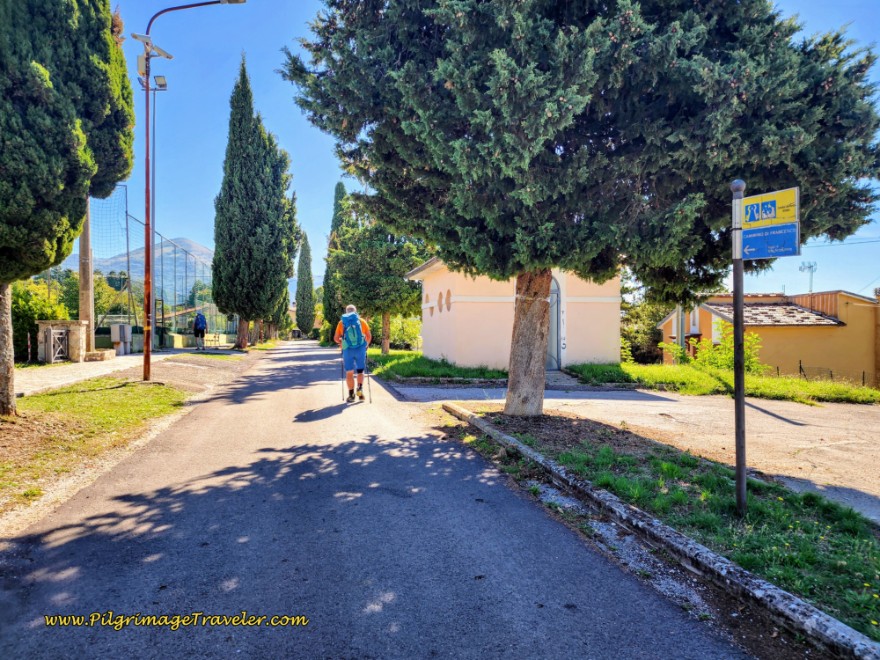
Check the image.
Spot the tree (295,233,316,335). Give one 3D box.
[{"bbox_3d":[-13.112,-4.377,57.000,2.150,10.300,2.150,0,0,0],"label":"tree"}]

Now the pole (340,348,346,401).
[{"bbox_3d":[-1.765,0.780,10.580,0.070,1.050,0.080,-2,-8,-12],"label":"pole"}]

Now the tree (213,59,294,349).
[{"bbox_3d":[-9.139,-6.157,28.500,4.000,14.100,4.000,0,0,0],"label":"tree"}]

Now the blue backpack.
[{"bbox_3d":[-1.530,0.010,10.280,0.370,0.630,0.300,0,0,-10],"label":"blue backpack"}]

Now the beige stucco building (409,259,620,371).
[{"bbox_3d":[2.420,-0.800,20.000,5.500,3.800,7.200,0,0,-9],"label":"beige stucco building"}]

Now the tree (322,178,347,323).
[{"bbox_3d":[-6.048,-3.889,34.000,1.600,9.400,1.600,0,0,0],"label":"tree"}]

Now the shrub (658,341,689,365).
[{"bbox_3d":[7.388,0.710,18.500,0.950,0.800,0.850,0,0,0],"label":"shrub"}]

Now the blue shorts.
[{"bbox_3d":[-1.535,0.520,10.500,0.420,0.500,0.320,0,0,-12],"label":"blue shorts"}]

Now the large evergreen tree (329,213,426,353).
[{"bbox_3d":[-2.381,-1.906,23.800,4.100,5.750,4.000,0,0,0],"label":"large evergreen tree"}]

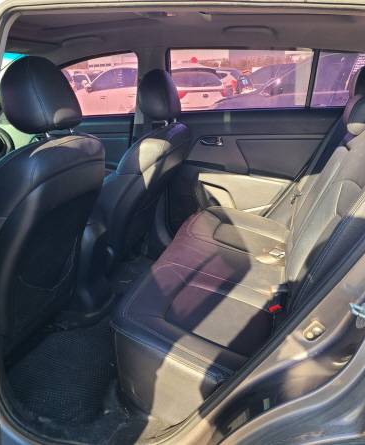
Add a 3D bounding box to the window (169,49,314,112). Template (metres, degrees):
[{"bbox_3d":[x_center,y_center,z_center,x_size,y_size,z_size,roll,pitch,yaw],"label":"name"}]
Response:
[{"bbox_3d":[0.283,-0.728,2.303,0.729,0.316,0.041,4,30,13],"label":"window"}]

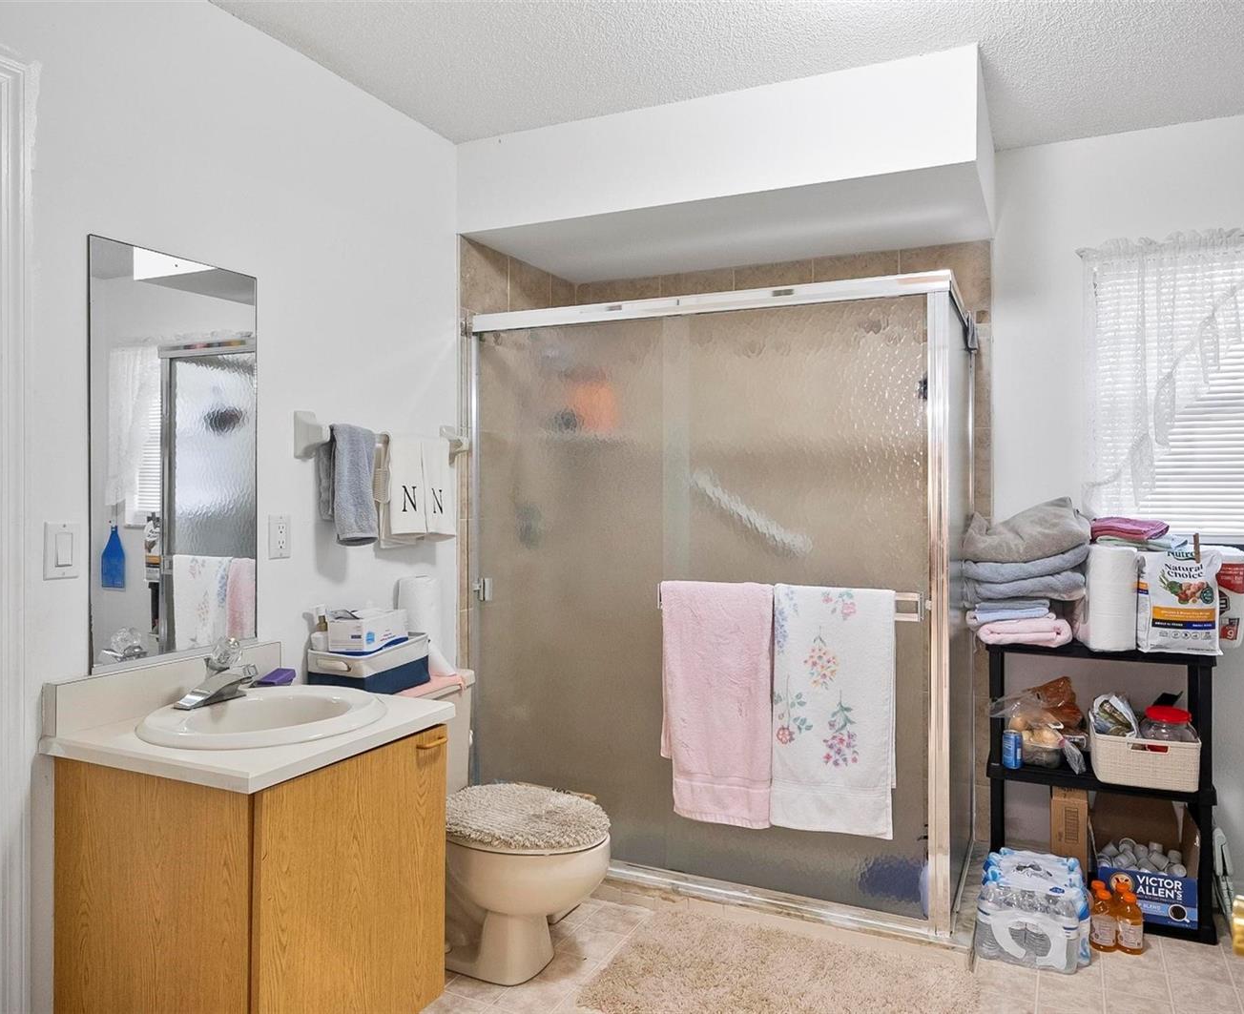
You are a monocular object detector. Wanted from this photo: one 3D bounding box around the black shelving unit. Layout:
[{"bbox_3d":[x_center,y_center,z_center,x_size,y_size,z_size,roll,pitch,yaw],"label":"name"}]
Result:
[{"bbox_3d":[1.468,0.821,2.645,0.600,0.810,0.300,1,1,25],"label":"black shelving unit"}]

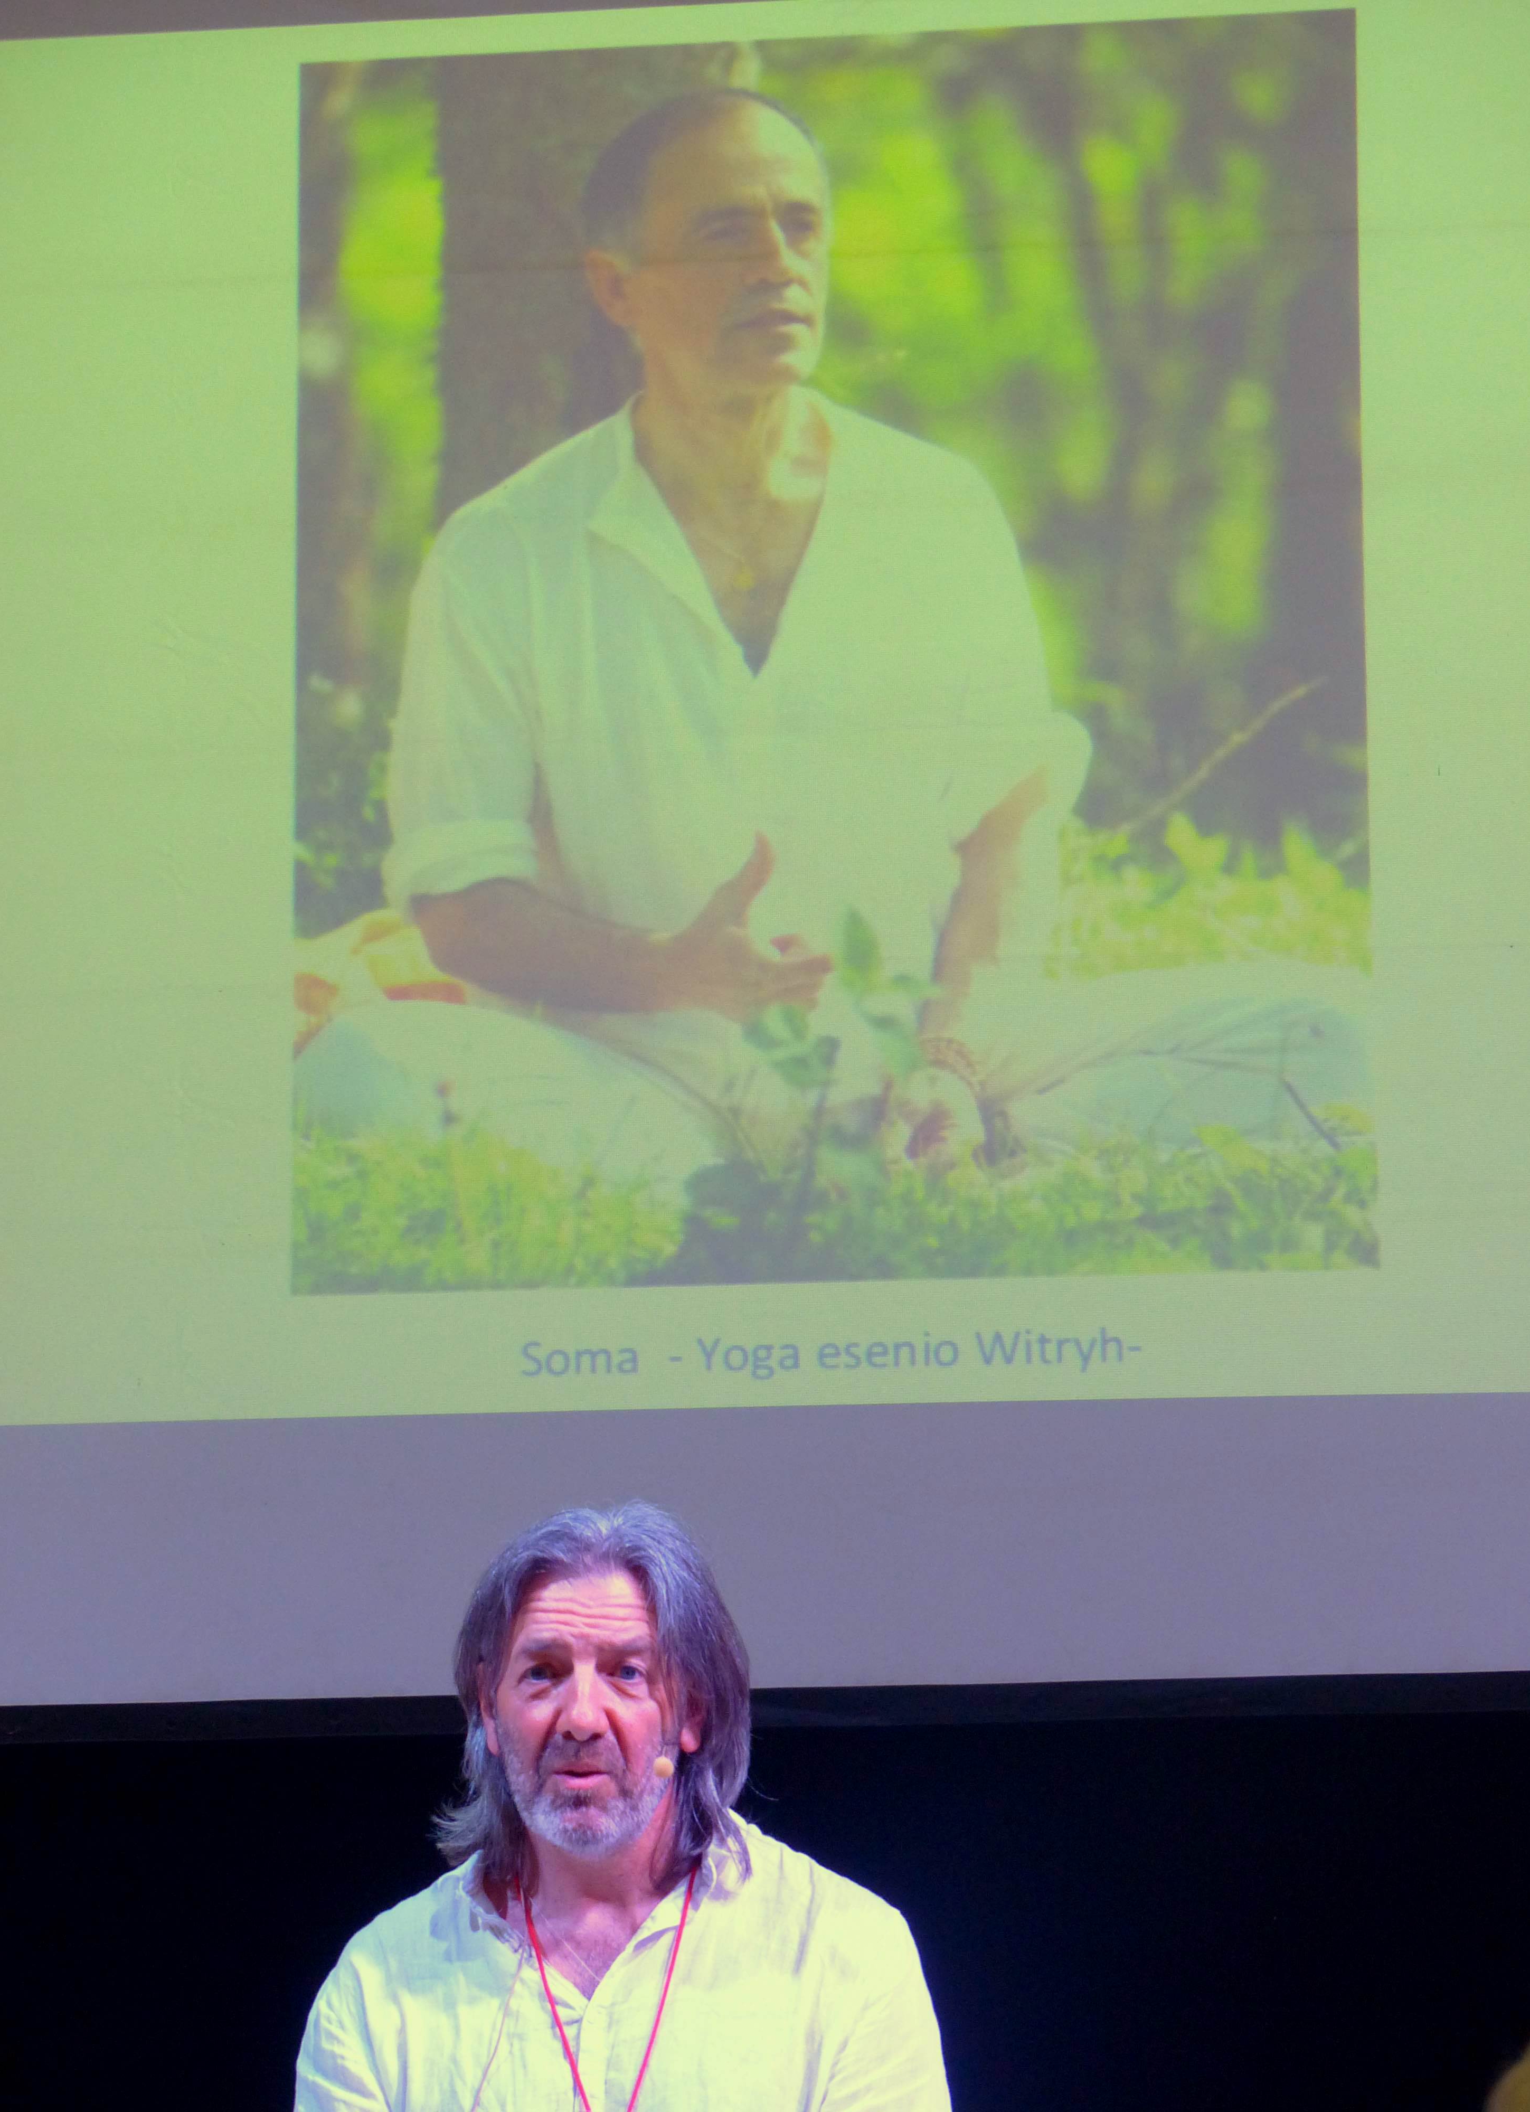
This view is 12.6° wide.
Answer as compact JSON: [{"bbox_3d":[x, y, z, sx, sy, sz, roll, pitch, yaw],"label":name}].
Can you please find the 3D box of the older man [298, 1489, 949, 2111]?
[{"bbox_3d":[-0.098,1.169,4.892,0.560,1.720,0.380,-2,-11,10],"label":"older man"}]

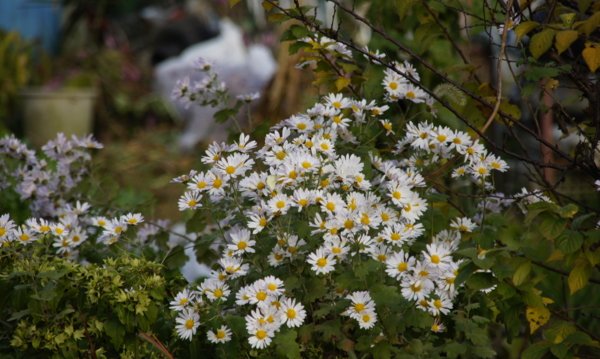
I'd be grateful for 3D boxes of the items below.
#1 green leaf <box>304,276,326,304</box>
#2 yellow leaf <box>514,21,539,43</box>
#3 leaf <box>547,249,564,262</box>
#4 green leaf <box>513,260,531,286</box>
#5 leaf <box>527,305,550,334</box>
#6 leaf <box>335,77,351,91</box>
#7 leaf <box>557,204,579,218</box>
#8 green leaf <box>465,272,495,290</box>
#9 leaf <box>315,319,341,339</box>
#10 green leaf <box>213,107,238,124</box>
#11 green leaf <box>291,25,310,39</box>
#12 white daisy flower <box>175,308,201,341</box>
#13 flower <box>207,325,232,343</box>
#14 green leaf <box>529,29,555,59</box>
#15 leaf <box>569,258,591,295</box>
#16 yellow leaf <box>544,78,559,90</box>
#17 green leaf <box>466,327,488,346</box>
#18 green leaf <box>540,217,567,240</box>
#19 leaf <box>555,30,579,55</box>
[{"bbox_3d":[0.021,0.151,6.850,0.030,0.036,0.015,0,7,0],"label":"green leaf"},{"bbox_3d":[0.346,-0.225,7.600,0.026,0.043,0.020,45,0,6],"label":"yellow leaf"},{"bbox_3d":[0.343,0.102,6.700,0.024,0.019,0.015,0,7,0],"label":"leaf"},{"bbox_3d":[0.335,0.142,7.550,0.021,0.042,0.015,29,0,4],"label":"green leaf"},{"bbox_3d":[0.363,0.213,7.600,0.035,0.044,0.018,15,0,2],"label":"leaf"},{"bbox_3d":[0.065,-0.146,7.600,0.024,0.021,0.014,0,3,0],"label":"leaf"},{"bbox_3d":[0.359,0.043,6.700,0.029,0.019,0.022,0,7,0],"label":"leaf"},{"bbox_3d":[0.240,0.136,6.650,0.037,0.024,0.022,0,7,0],"label":"green leaf"},{"bbox_3d":[0.042,0.225,7.550,0.039,0.030,0.018,0,6,0],"label":"leaf"},{"bbox_3d":[-0.104,-0.091,7.100,0.034,0.026,0.022,0,7,0],"label":"green leaf"},{"bbox_3d":[0.001,-0.225,7.600,0.030,0.021,0.018,0,3,0],"label":"green leaf"},{"bbox_3d":[-0.169,0.218,7.500,0.042,0.046,0.015,3,-7,31],"label":"white daisy flower"},{"bbox_3d":[-0.122,0.234,7.600,0.039,0.013,0.037,0,46,0],"label":"flower"},{"bbox_3d":[0.325,-0.182,6.700,0.032,0.040,0.015,0,7,0],"label":"green leaf"},{"bbox_3d":[0.425,0.146,7.600,0.030,0.058,0.020,27,0,4],"label":"leaf"},{"bbox_3d":[0.390,-0.147,7.750,0.022,0.019,0.013,0,6,0],"label":"yellow leaf"},{"bbox_3d":[0.268,0.237,7.550,0.033,0.030,0.017,-1,6,-9],"label":"green leaf"},{"bbox_3d":[0.383,0.074,7.550,0.038,0.036,0.020,0,3,0],"label":"green leaf"},{"bbox_3d":[0.357,-0.184,6.700,0.032,0.032,0.015,0,7,0],"label":"leaf"}]

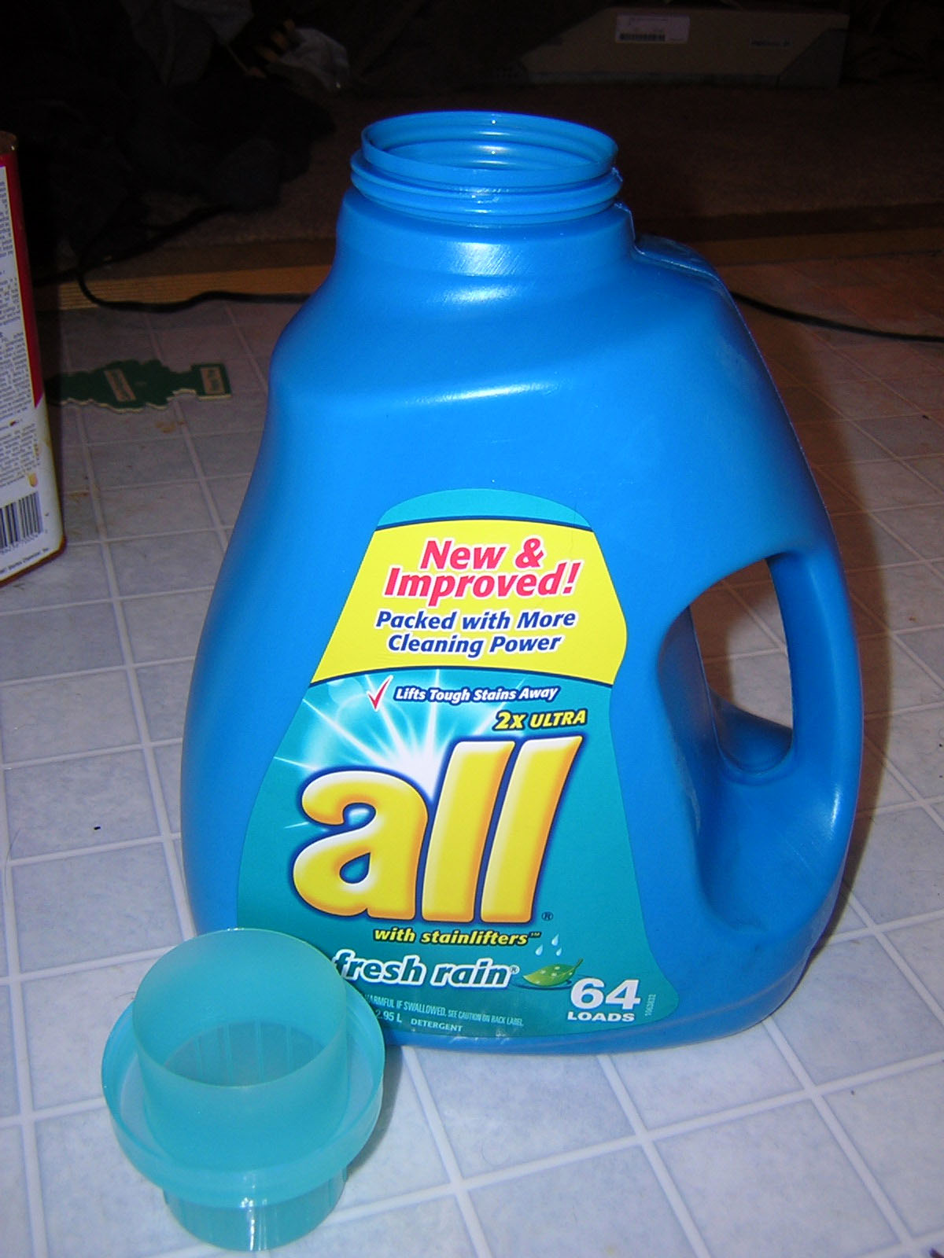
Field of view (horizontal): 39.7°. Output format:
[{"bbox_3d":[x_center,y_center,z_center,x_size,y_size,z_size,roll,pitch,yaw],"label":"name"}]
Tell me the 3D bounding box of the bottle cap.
[{"bbox_3d":[-0.058,0.120,0.339,0.071,0.067,0.071,3,34,-2],"label":"bottle cap"}]

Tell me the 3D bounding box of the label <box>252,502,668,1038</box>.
[{"bbox_3d":[0.001,0.043,0.350,0.130,0.180,0.013,2,31,-3],"label":"label"}]

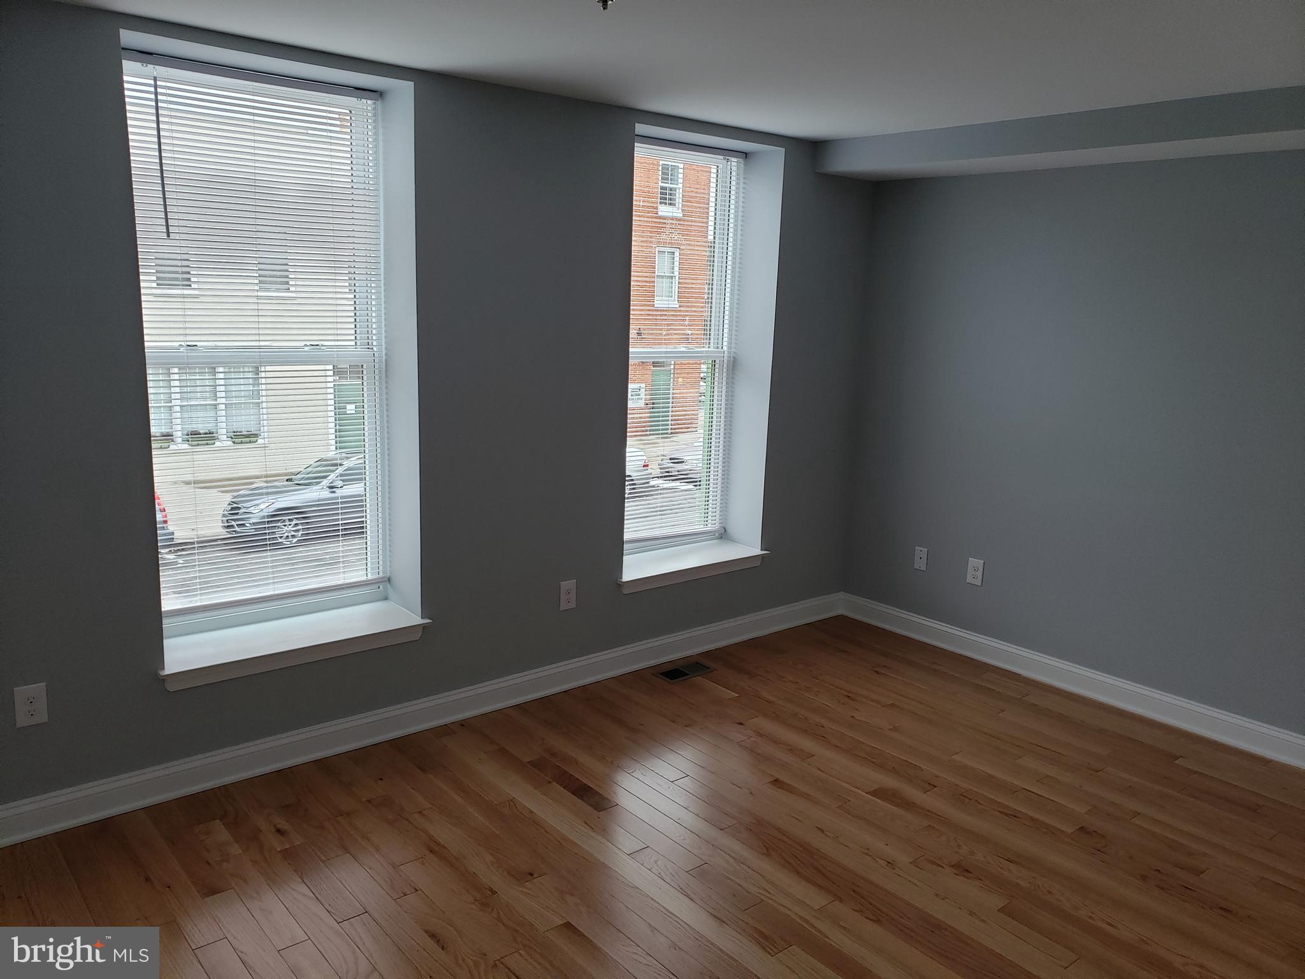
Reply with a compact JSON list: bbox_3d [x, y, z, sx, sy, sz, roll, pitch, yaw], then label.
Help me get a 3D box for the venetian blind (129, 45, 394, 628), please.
[{"bbox_3d":[-1.392,-0.470,3.496,0.902,1.907,0.095,-7,14,-39],"label":"venetian blind"}]

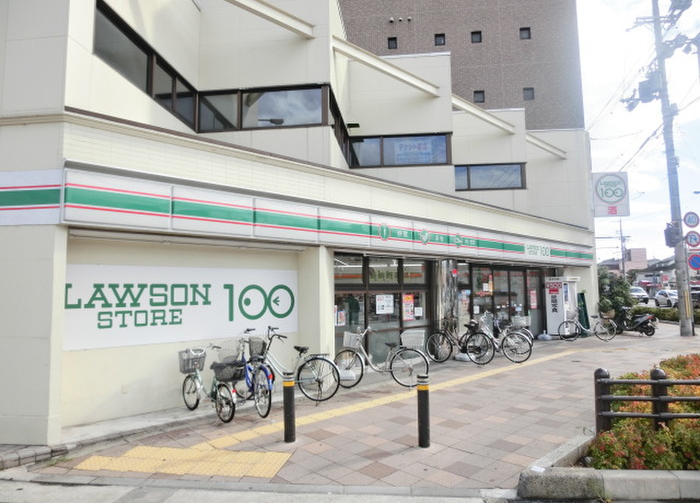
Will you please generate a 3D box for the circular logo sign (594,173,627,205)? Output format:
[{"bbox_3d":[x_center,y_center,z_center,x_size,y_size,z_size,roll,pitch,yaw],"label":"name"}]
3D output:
[{"bbox_3d":[10.756,-2.555,20.000,1.290,1.280,0.150,-1,-5,0],"label":"circular logo sign"}]

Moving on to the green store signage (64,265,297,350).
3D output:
[{"bbox_3d":[-2.331,0.807,7.393,0.060,1.110,3.950,-5,-7,45],"label":"green store signage"}]

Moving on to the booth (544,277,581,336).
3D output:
[{"bbox_3d":[7.714,1.981,17.638,1.300,2.000,0.660,4,-7,-44],"label":"booth"}]

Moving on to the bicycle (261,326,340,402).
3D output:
[{"bbox_3d":[-0.972,1.771,7.590,1.780,1.100,0.550,-1,-5,9],"label":"bicycle"}]

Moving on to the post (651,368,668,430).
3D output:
[{"bbox_3d":[3.160,1.575,4.927,0.148,0.740,0.148,-1,-5,3],"label":"post"}]

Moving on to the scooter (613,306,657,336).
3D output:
[{"bbox_3d":[10.077,2.501,17.284,1.680,1.050,0.640,-2,-5,6],"label":"scooter"}]

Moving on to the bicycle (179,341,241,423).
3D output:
[{"bbox_3d":[-1.918,1.767,6.673,0.540,0.980,1.530,4,-6,-44],"label":"bicycle"}]

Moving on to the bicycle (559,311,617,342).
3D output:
[{"bbox_3d":[7.704,2.388,15.716,1.700,1.050,0.560,-1,-5,4],"label":"bicycle"}]

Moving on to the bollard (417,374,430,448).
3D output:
[{"bbox_3d":[0.778,1.695,5.168,0.115,0.740,0.115,-1,-5,0],"label":"bollard"}]

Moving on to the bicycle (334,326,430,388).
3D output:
[{"bbox_3d":[0.520,1.841,8.471,1.700,1.060,0.560,-1,-5,0],"label":"bicycle"}]

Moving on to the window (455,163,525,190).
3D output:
[{"bbox_3d":[3.990,-2.212,14.427,2.360,0.780,0.120,-1,-5,6],"label":"window"}]

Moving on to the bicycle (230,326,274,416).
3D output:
[{"bbox_3d":[-1.397,1.731,7.009,0.580,1.090,1.750,2,-6,-26],"label":"bicycle"}]

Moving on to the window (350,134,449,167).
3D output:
[{"bbox_3d":[1.214,-2.406,11.665,2.460,0.780,0.120,-1,-5,6],"label":"window"}]

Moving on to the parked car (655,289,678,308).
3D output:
[{"bbox_3d":[28.808,4.160,43.142,1.700,1.500,4.000,-2,-5,12],"label":"parked car"}]

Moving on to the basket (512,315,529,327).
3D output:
[{"bbox_3d":[4.311,1.767,12.200,0.390,0.250,0.330,-1,-5,-2],"label":"basket"}]

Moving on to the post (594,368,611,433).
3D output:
[{"bbox_3d":[2.624,1.596,5.053,0.148,0.740,0.148,-1,-5,3],"label":"post"}]

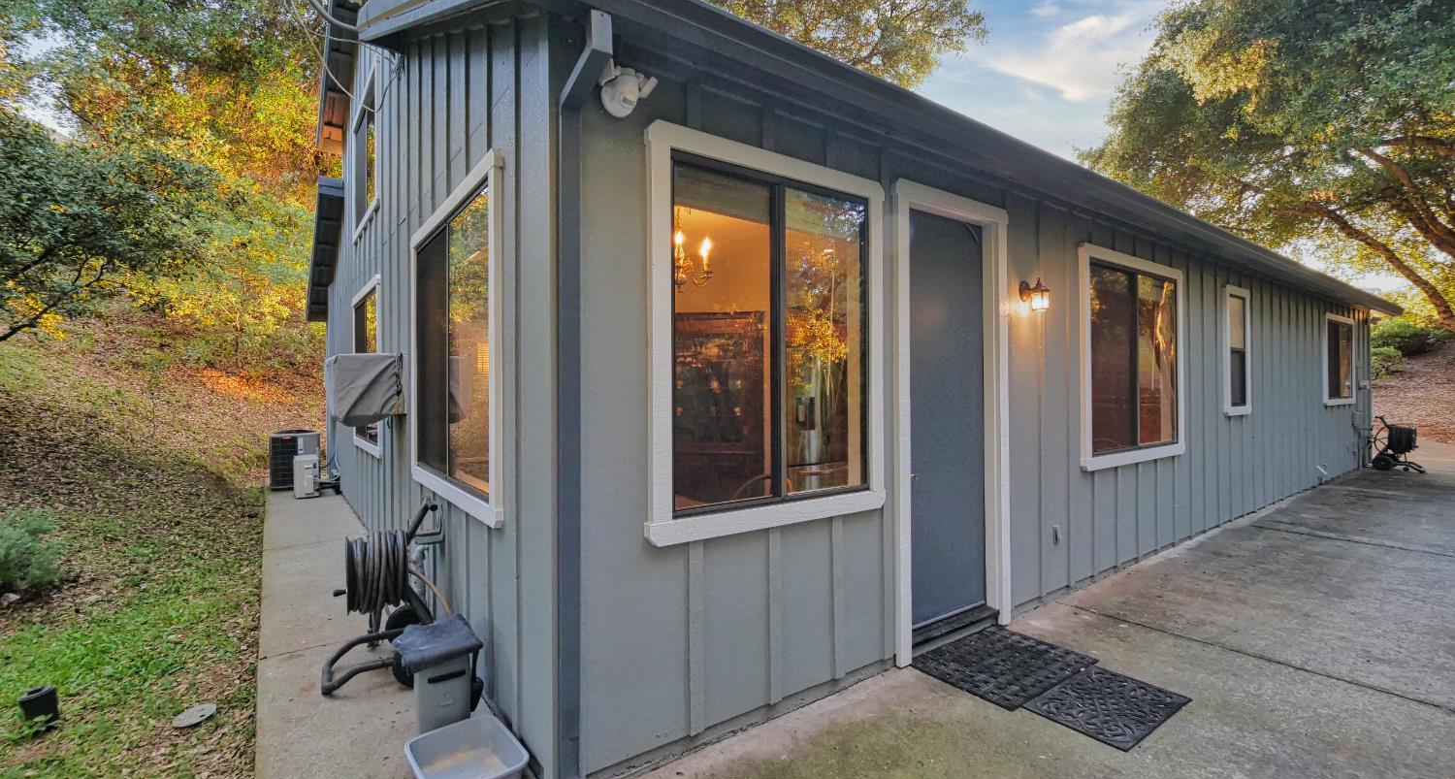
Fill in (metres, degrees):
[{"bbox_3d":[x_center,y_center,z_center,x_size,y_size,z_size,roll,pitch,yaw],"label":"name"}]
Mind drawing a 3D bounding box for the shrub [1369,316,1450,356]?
[{"bbox_3d":[19.620,-1.527,17.000,1.800,1.150,2.600,0,0,-41],"label":"shrub"}]

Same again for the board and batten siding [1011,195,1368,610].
[{"bbox_3d":[6.330,0.009,6.829,11.431,2.663,0.090,0,0,-35],"label":"board and batten siding"}]

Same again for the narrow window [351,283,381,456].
[{"bbox_3d":[-3.549,-0.186,5.761,0.100,1.573,2.139,0,0,-38],"label":"narrow window"}]

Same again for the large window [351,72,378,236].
[{"bbox_3d":[-3.523,-2.194,5.717,0.100,1.242,1.891,0,0,-38],"label":"large window"}]

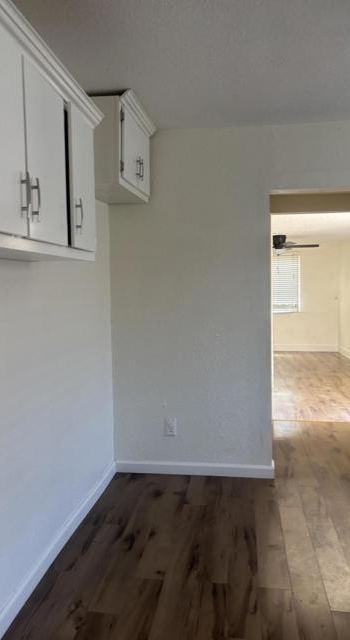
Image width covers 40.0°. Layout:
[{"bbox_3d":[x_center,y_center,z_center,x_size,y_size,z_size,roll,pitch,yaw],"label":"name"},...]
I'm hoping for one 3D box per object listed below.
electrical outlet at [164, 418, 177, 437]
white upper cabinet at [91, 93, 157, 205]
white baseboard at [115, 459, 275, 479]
[{"bbox_3d":[-0.024,0.762,3.416,0.075,0.119,0.010,0,4,8],"label":"electrical outlet"},{"bbox_3d":[-0.345,-1.014,2.966,0.354,0.487,0.736,0,4,8],"label":"white upper cabinet"},{"bbox_3d":[0.130,1.062,3.414,1.137,0.089,0.016,0,4,8],"label":"white baseboard"}]

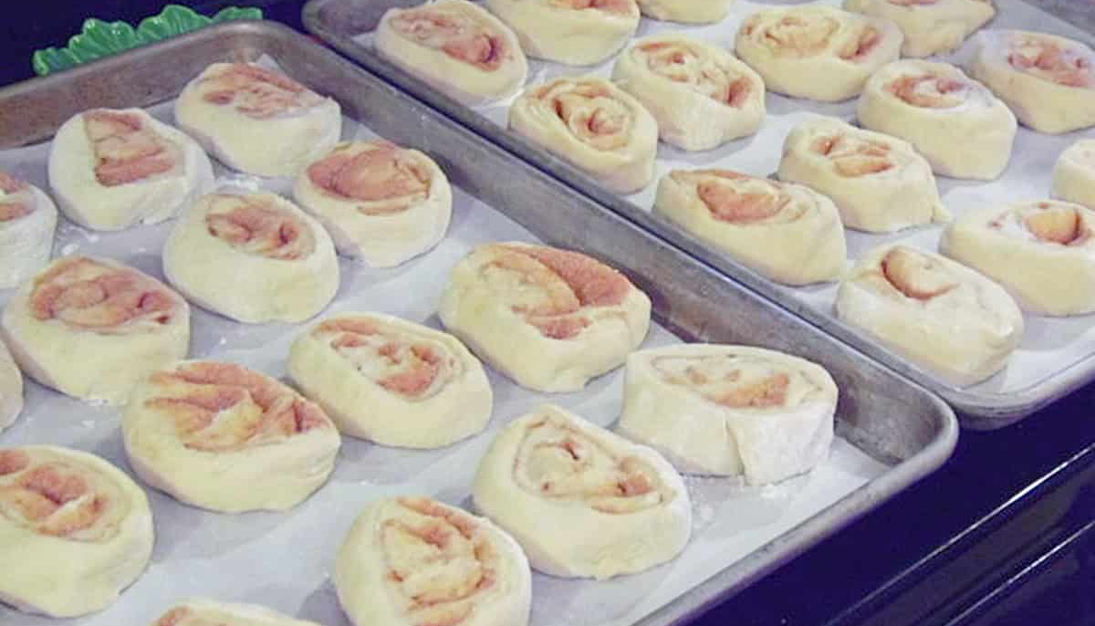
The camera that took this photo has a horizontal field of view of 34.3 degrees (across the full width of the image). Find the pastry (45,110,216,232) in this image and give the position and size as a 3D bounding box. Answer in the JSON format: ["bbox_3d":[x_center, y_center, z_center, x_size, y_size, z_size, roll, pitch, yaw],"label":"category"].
[{"bbox_3d":[-0.186,-0.065,0.787,0.068,0.025,0.080,-22,40,-33],"label":"pastry"}]

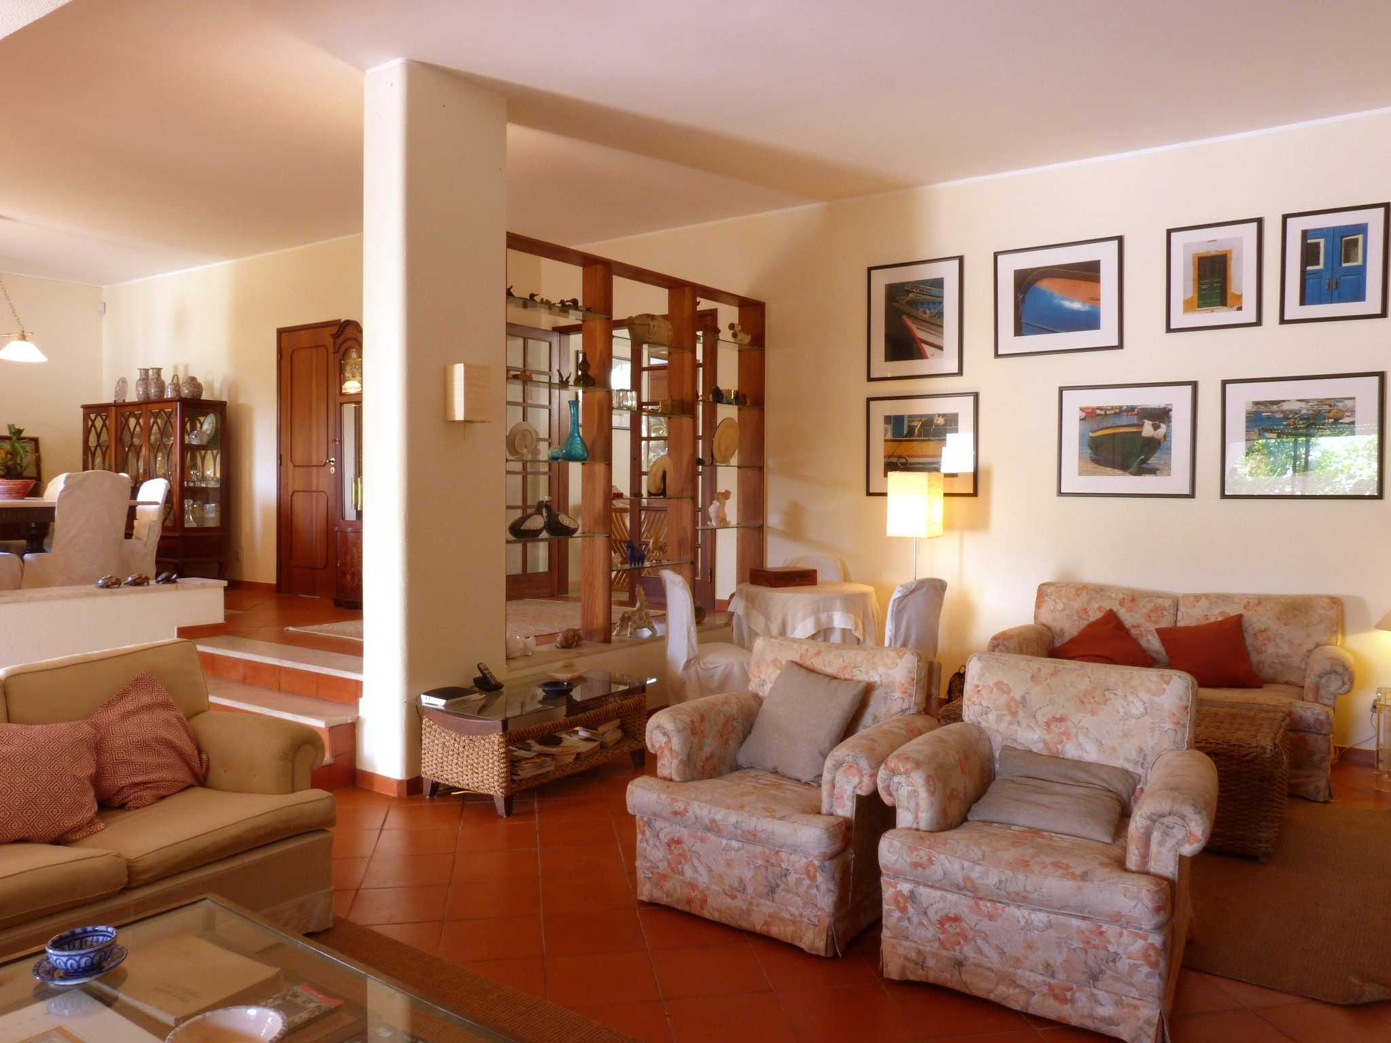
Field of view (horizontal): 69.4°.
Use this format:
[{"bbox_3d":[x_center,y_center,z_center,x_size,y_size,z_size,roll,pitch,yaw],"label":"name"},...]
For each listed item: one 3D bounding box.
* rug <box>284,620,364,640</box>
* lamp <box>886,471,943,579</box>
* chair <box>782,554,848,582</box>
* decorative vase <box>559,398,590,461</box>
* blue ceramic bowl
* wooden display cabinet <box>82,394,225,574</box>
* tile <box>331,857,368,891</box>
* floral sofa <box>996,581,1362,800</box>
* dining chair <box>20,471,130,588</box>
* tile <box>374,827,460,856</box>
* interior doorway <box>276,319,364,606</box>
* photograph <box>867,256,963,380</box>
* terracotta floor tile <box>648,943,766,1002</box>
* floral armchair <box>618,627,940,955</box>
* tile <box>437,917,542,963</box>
[{"bbox_3d":[-1.337,0.640,6.566,1.380,0.012,2.060,2,3,35],"label":"rug"},{"bbox_3d":[1.295,0.439,5.967,0.240,1.464,0.240,2,3,35],"label":"lamp"},{"bbox_3d":[0.664,0.682,6.263,0.460,0.915,0.540,2,3,30],"label":"chair"},{"bbox_3d":[-0.643,-0.490,5.375,0.145,0.328,0.145,0,2,0],"label":"decorative vase"},{"bbox_3d":[-1.207,0.852,1.980,0.120,0.056,0.120,0,2,0],"label":"blue ceramic bowl"},{"bbox_3d":[-4.730,-0.240,8.756,1.671,1.548,0.394,2,3,35],"label":"wooden display cabinet"},{"bbox_3d":[-1.314,1.242,3.498,0.302,0.015,0.298,0,2,-10],"label":"tile"},{"bbox_3d":[2.404,0.780,5.132,1.610,0.836,0.824,2,3,35],"label":"floral sofa"},{"bbox_3d":[-3.970,0.154,6.436,0.550,0.950,0.450,2,3,35],"label":"dining chair"},{"bbox_3d":[-1.078,1.239,3.889,0.300,0.012,0.305,0,2,-10],"label":"tile"},{"bbox_3d":[-2.980,-0.470,7.816,0.866,2.109,0.120,2,3,35],"label":"interior doorway"},{"bbox_3d":[1.361,-1.253,6.267,0.630,0.725,0.022,2,3,35],"label":"photograph"},{"bbox_3d":[0.038,1.287,2.869,0.300,0.012,0.300,0,2,-10],"label":"terracotta floor tile"},{"bbox_3d":[0.322,0.842,3.434,0.824,0.814,0.860,2,3,33],"label":"floral armchair"},{"bbox_3d":[-0.612,1.266,3.029,0.302,0.015,0.298,0,2,-10],"label":"tile"}]

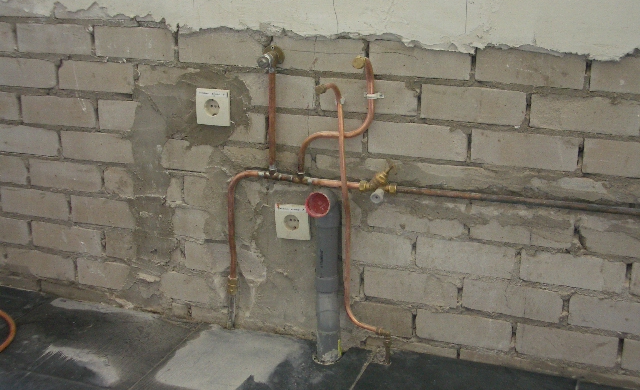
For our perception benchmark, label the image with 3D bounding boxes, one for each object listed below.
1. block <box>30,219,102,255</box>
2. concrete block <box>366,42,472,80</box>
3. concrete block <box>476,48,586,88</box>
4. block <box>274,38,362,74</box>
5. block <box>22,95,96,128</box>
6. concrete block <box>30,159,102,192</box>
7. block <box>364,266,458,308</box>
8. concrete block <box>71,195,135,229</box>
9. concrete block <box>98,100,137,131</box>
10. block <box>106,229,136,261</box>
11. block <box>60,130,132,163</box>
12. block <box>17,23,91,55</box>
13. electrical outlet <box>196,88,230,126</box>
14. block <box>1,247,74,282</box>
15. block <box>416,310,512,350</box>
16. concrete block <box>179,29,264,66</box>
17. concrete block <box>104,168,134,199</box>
[{"bbox_3d":[-0.627,0.096,2.347,0.210,0.069,0.100,6,19,19],"label":"block"},{"bbox_3d":[0.219,-0.287,1.886,0.209,0.068,0.100,6,19,20],"label":"concrete block"},{"bbox_3d":[0.430,-0.265,1.822,0.210,0.069,0.100,6,19,19],"label":"concrete block"},{"bbox_3d":[0.012,-0.312,1.959,0.211,0.070,0.100,6,19,20],"label":"block"},{"bbox_3d":[-0.617,-0.222,2.241,0.210,0.069,0.100,6,19,19],"label":"block"},{"bbox_3d":[-0.615,-0.062,2.292,0.210,0.069,0.100,6,19,19],"label":"concrete block"},{"bbox_3d":[0.221,0.190,2.049,0.210,0.069,0.100,6,19,19],"label":"block"},{"bbox_3d":[-0.519,0.028,2.278,0.177,0.070,0.100,6,19,20],"label":"concrete block"},{"bbox_3d":[-0.462,-0.204,2.187,0.100,0.069,0.100,6,19,19],"label":"concrete block"},{"bbox_3d":[-0.474,0.109,2.286,0.089,0.072,0.100,6,19,20],"label":"block"},{"bbox_3d":[-0.521,-0.131,2.233,0.210,0.069,0.100,6,19,19],"label":"block"},{"bbox_3d":[-0.610,-0.382,2.182,0.211,0.068,0.100,6,19,20],"label":"block"},{"bbox_3d":[-0.234,-0.198,2.034,0.082,0.082,0.020,6,19,20],"label":"electrical outlet"},{"bbox_3d":[-0.709,0.167,2.402,0.210,0.069,0.100,6,19,19],"label":"block"},{"bbox_3d":[0.334,0.282,2.035,0.210,0.069,0.100,6,19,19],"label":"block"},{"bbox_3d":[-0.200,-0.337,2.035,0.208,0.074,0.100,6,19,20],"label":"concrete block"},{"bbox_3d":[-0.468,-0.048,2.234,0.080,0.067,0.100,6,19,20],"label":"concrete block"}]

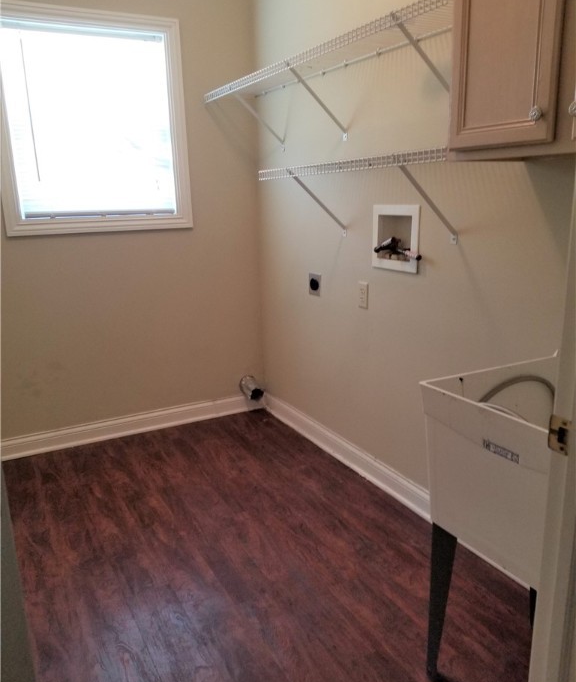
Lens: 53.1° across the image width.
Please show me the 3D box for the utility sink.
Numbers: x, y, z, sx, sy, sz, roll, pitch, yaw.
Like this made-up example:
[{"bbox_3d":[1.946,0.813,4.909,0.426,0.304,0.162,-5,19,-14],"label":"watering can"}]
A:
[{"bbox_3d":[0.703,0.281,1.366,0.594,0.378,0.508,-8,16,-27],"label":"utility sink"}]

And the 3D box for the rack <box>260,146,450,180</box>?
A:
[{"bbox_3d":[0.295,-0.658,2.193,0.312,0.038,1.225,-8,16,-27],"label":"rack"}]

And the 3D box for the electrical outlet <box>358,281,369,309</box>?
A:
[{"bbox_3d":[0.338,-0.203,2.586,0.008,0.115,0.070,-8,16,-27],"label":"electrical outlet"}]

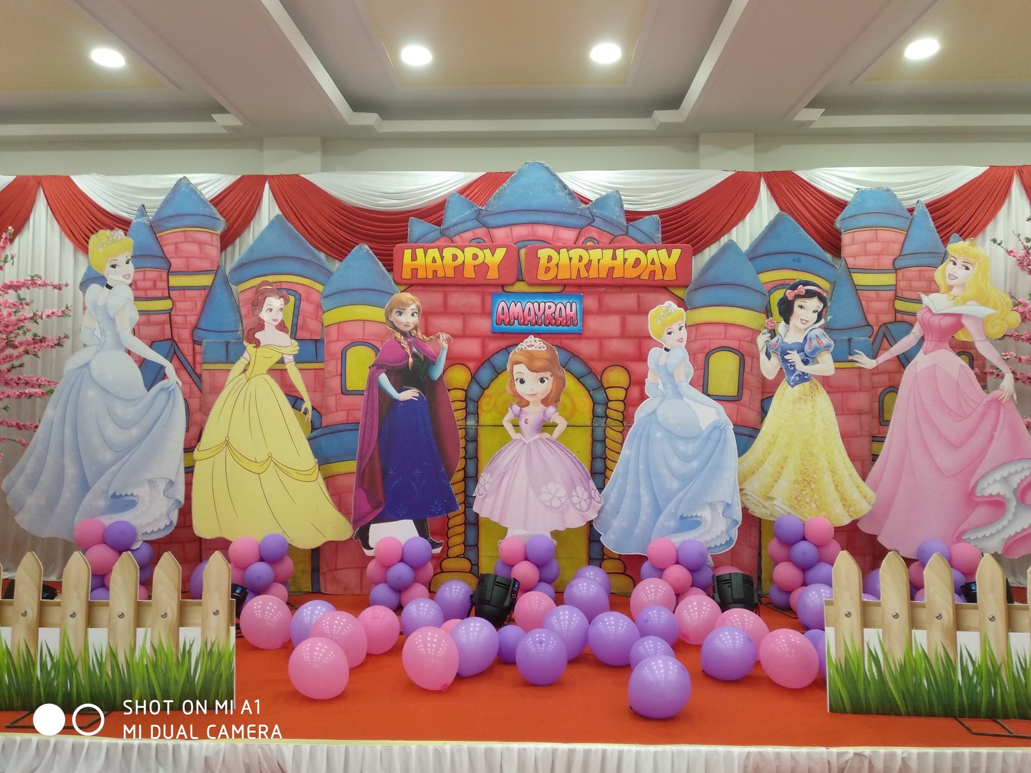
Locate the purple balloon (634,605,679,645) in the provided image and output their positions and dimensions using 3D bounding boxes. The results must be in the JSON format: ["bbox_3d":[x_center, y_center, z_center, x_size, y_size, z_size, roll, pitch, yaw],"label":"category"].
[{"bbox_3d":[0.656,1.112,3.605,0.199,0.186,0.193,0,-1,2],"label":"purple balloon"}]

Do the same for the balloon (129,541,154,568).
[{"bbox_3d":[-2.083,0.937,4.280,0.162,0.159,0.161,0,-1,2],"label":"balloon"}]

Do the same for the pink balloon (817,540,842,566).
[{"bbox_3d":[1.794,0.956,4.450,0.162,0.167,0.162,0,0,0],"label":"pink balloon"}]

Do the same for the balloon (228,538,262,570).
[{"bbox_3d":[-1.547,0.952,4.420,0.186,0.186,0.186,0,0,2],"label":"balloon"}]

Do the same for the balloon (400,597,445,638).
[{"bbox_3d":[-0.469,1.170,3.900,0.216,0.227,0.216,0,0,2],"label":"balloon"}]

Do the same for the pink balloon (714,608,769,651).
[{"bbox_3d":[0.981,1.079,3.351,0.237,0.237,0.237,0,0,0],"label":"pink balloon"}]

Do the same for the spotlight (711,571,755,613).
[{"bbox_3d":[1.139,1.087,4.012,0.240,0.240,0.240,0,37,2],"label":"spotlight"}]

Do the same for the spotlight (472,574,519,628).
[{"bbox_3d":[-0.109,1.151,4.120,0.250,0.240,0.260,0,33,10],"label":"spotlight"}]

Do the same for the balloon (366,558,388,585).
[{"bbox_3d":[-0.779,1.069,4.460,0.160,0.165,0.160,0,0,0],"label":"balloon"}]

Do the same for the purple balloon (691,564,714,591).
[{"bbox_3d":[1.032,1.070,4.360,0.168,0.161,0.167,0,-1,0],"label":"purple balloon"}]

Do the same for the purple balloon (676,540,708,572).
[{"bbox_3d":[1.000,0.948,4.370,0.168,0.173,0.168,0,0,0],"label":"purple balloon"}]

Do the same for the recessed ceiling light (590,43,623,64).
[{"bbox_3d":[0.492,-1.816,4.227,0.168,0.035,0.168,0,0,0],"label":"recessed ceiling light"}]

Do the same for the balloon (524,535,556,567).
[{"bbox_3d":[0.141,0.929,4.370,0.167,0.172,0.167,0,0,0],"label":"balloon"}]

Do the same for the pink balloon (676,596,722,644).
[{"bbox_3d":[0.853,1.087,3.611,0.222,0.229,0.232,0,0,0],"label":"pink balloon"}]

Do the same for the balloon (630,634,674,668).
[{"bbox_3d":[0.580,1.141,3.250,0.196,0.189,0.205,0,-1,0],"label":"balloon"}]

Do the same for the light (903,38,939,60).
[{"bbox_3d":[2.189,-1.816,4.172,0.168,0.035,0.168,0,0,0],"label":"light"}]

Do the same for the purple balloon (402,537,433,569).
[{"bbox_3d":[-0.534,0.904,4.207,0.160,0.165,0.163,0,-1,2],"label":"purple balloon"}]

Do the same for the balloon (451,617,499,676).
[{"bbox_3d":[-0.182,1.109,3.295,0.226,0.254,0.240,0,-1,0],"label":"balloon"}]

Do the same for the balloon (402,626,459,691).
[{"bbox_3d":[-0.340,1.099,3.130,0.230,0.246,0.234,0,-1,2],"label":"balloon"}]

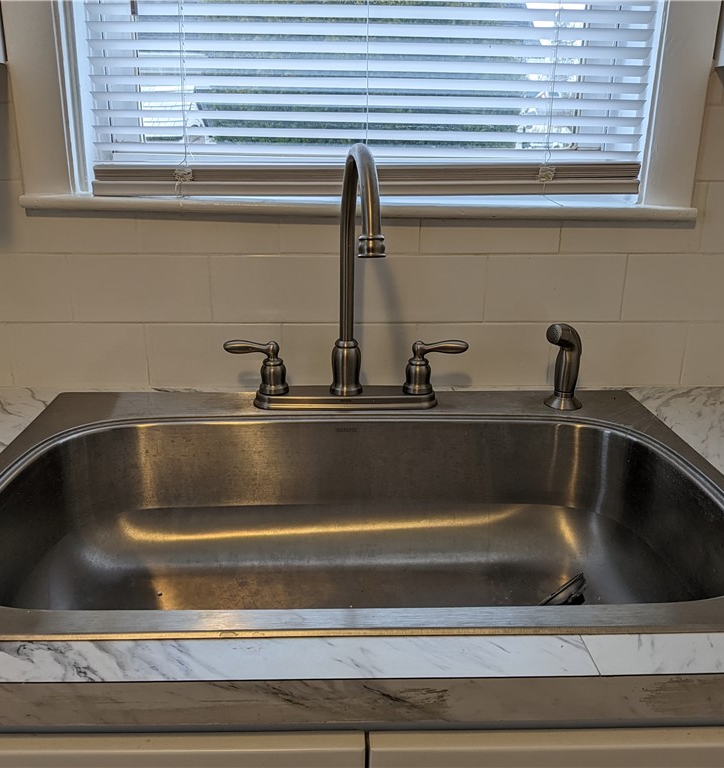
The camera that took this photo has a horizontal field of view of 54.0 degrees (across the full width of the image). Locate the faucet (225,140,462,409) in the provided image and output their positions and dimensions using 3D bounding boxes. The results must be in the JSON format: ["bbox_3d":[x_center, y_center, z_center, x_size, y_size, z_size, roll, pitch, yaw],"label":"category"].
[{"bbox_3d":[-0.020,-0.110,0.860,0.337,0.344,0.248,0,17,-1],"label":"faucet"}]

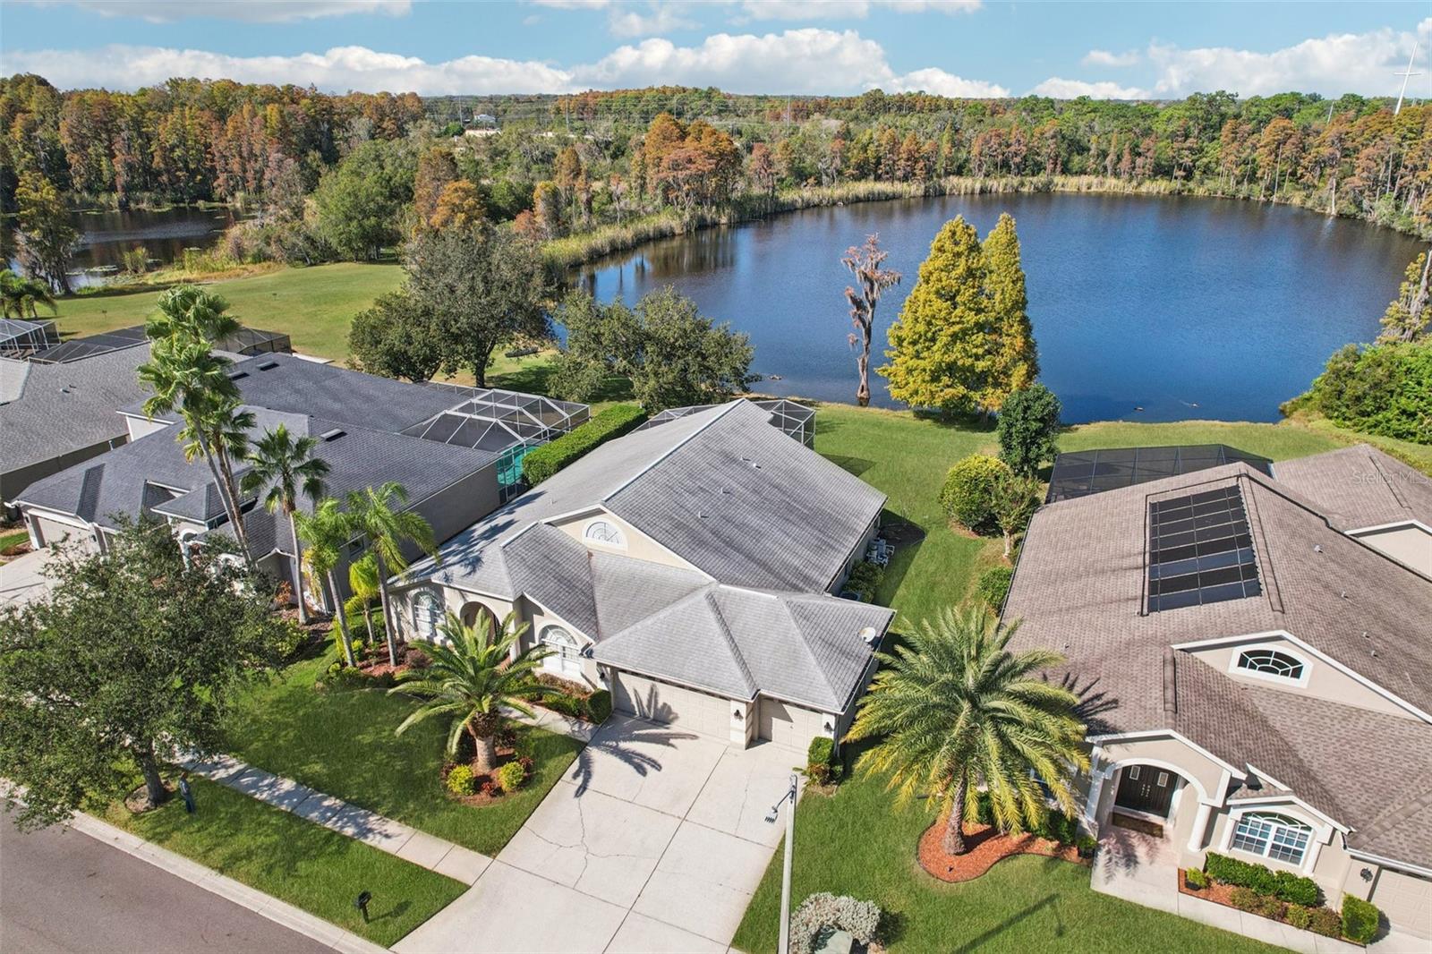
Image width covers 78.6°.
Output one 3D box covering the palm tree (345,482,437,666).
[{"bbox_3d":[-12.930,4.327,35.124,3.300,8.200,3.300,10,25,22],"label":"palm tree"}]

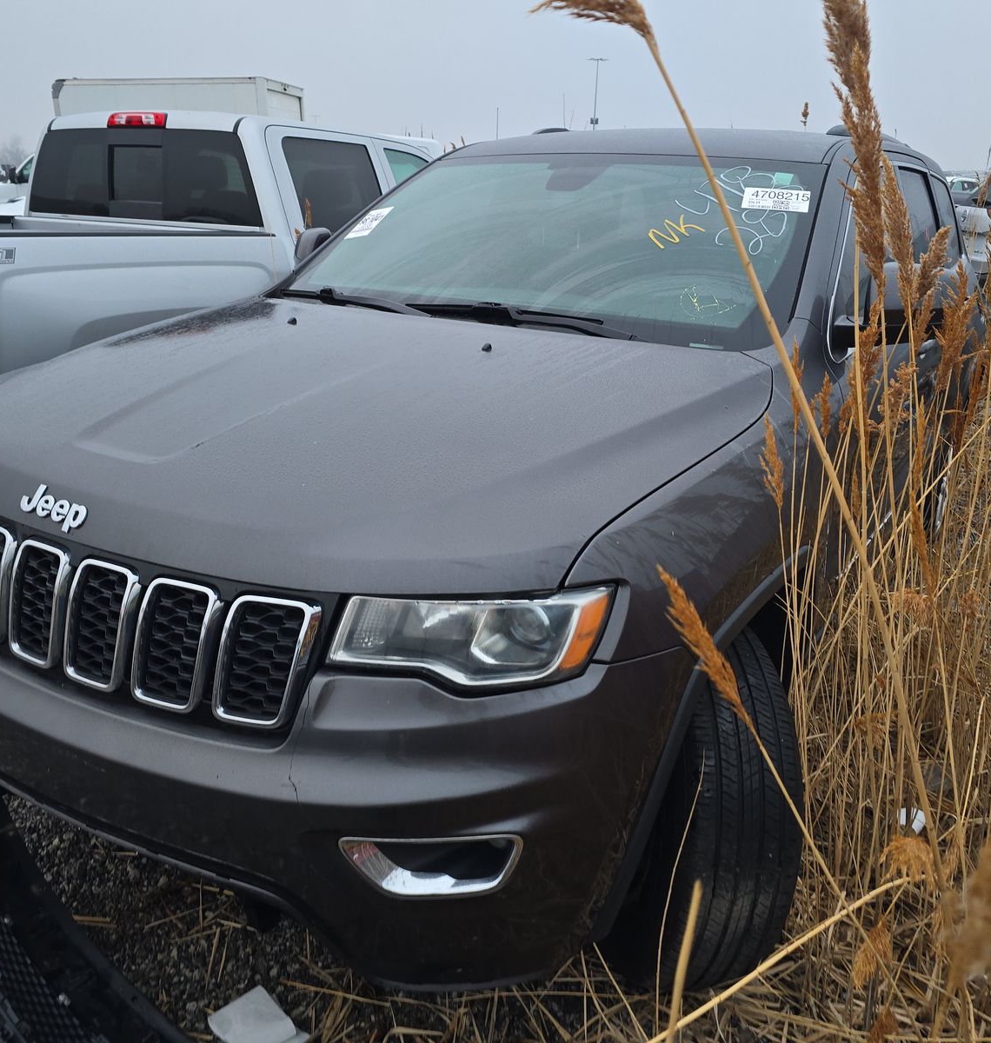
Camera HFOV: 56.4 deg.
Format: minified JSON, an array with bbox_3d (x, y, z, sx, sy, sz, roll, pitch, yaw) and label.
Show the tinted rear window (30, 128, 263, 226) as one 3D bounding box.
[{"bbox_3d":[-1.797,-1.734,4.642,1.520,0.420,0.090,10,12,22],"label":"tinted rear window"}]

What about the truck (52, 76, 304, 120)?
[{"bbox_3d":[-8.150,-8.170,21.300,7.200,3.400,2.400,5,20,9],"label":"truck"}]

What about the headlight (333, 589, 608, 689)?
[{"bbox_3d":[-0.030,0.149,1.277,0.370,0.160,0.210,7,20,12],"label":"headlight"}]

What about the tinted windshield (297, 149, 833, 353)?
[{"bbox_3d":[0.146,-0.840,2.635,1.550,0.140,0.931,14,51,29],"label":"tinted windshield"}]

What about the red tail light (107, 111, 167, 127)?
[{"bbox_3d":[-1.766,-1.997,4.601,0.375,0.075,0.090,10,21,22],"label":"red tail light"}]

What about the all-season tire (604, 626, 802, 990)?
[{"bbox_3d":[0.380,0.524,1.956,0.250,0.775,0.775,0,19,-7],"label":"all-season tire"}]

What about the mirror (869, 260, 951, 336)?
[{"bbox_3d":[1.005,-0.540,2.269,0.220,0.180,0.130,14,22,29],"label":"mirror"}]

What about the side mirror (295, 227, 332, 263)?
[{"bbox_3d":[-0.639,-0.944,3.207,0.220,0.180,0.130,14,22,29],"label":"side mirror"}]

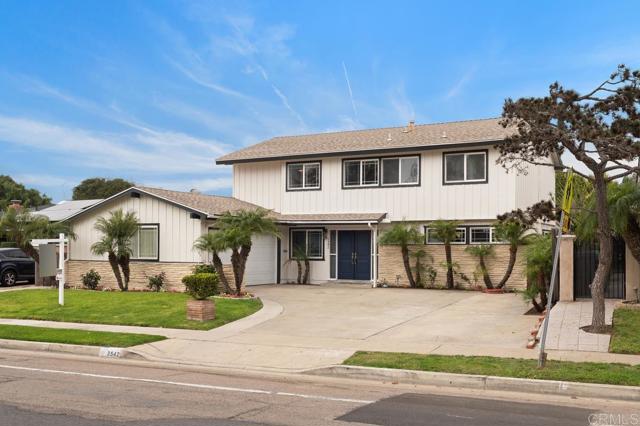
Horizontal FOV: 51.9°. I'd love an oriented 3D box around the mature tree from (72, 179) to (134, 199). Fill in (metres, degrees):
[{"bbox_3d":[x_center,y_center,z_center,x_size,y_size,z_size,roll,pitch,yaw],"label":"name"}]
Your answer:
[{"bbox_3d":[-19.670,0.780,60.000,6.600,7.800,6.600,-1,-3,27],"label":"mature tree"}]

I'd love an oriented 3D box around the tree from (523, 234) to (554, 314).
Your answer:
[{"bbox_3d":[5.980,1.660,18.000,0.900,2.150,0.900,-1,-3,27],"label":"tree"}]

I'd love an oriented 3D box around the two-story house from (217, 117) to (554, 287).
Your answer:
[{"bbox_3d":[3.494,-0.474,29.586,13.000,6.870,9.700,-1,-3,27],"label":"two-story house"}]

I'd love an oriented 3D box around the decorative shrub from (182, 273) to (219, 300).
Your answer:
[{"bbox_3d":[-2.900,1.790,16.000,0.860,0.680,0.860,0,-2,0],"label":"decorative shrub"}]

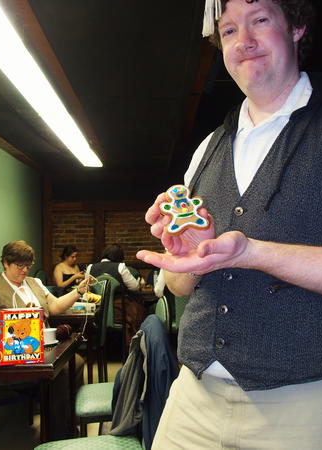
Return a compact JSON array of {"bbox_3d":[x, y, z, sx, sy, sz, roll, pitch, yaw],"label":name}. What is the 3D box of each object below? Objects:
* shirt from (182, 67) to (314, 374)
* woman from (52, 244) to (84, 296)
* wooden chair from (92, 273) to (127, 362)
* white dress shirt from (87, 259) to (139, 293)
[{"bbox_3d":[0.220,0.006,0.950,0.560,0.680,0.360,-3,-4,37],"label":"shirt"},{"bbox_3d":[-1.020,0.920,5.460,0.780,1.280,0.500,-3,-4,40],"label":"woman"},{"bbox_3d":[-0.605,1.040,5.100,0.450,1.000,0.550,-1,-4,10],"label":"wooden chair"},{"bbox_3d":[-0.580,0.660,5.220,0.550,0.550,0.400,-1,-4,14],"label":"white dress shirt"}]

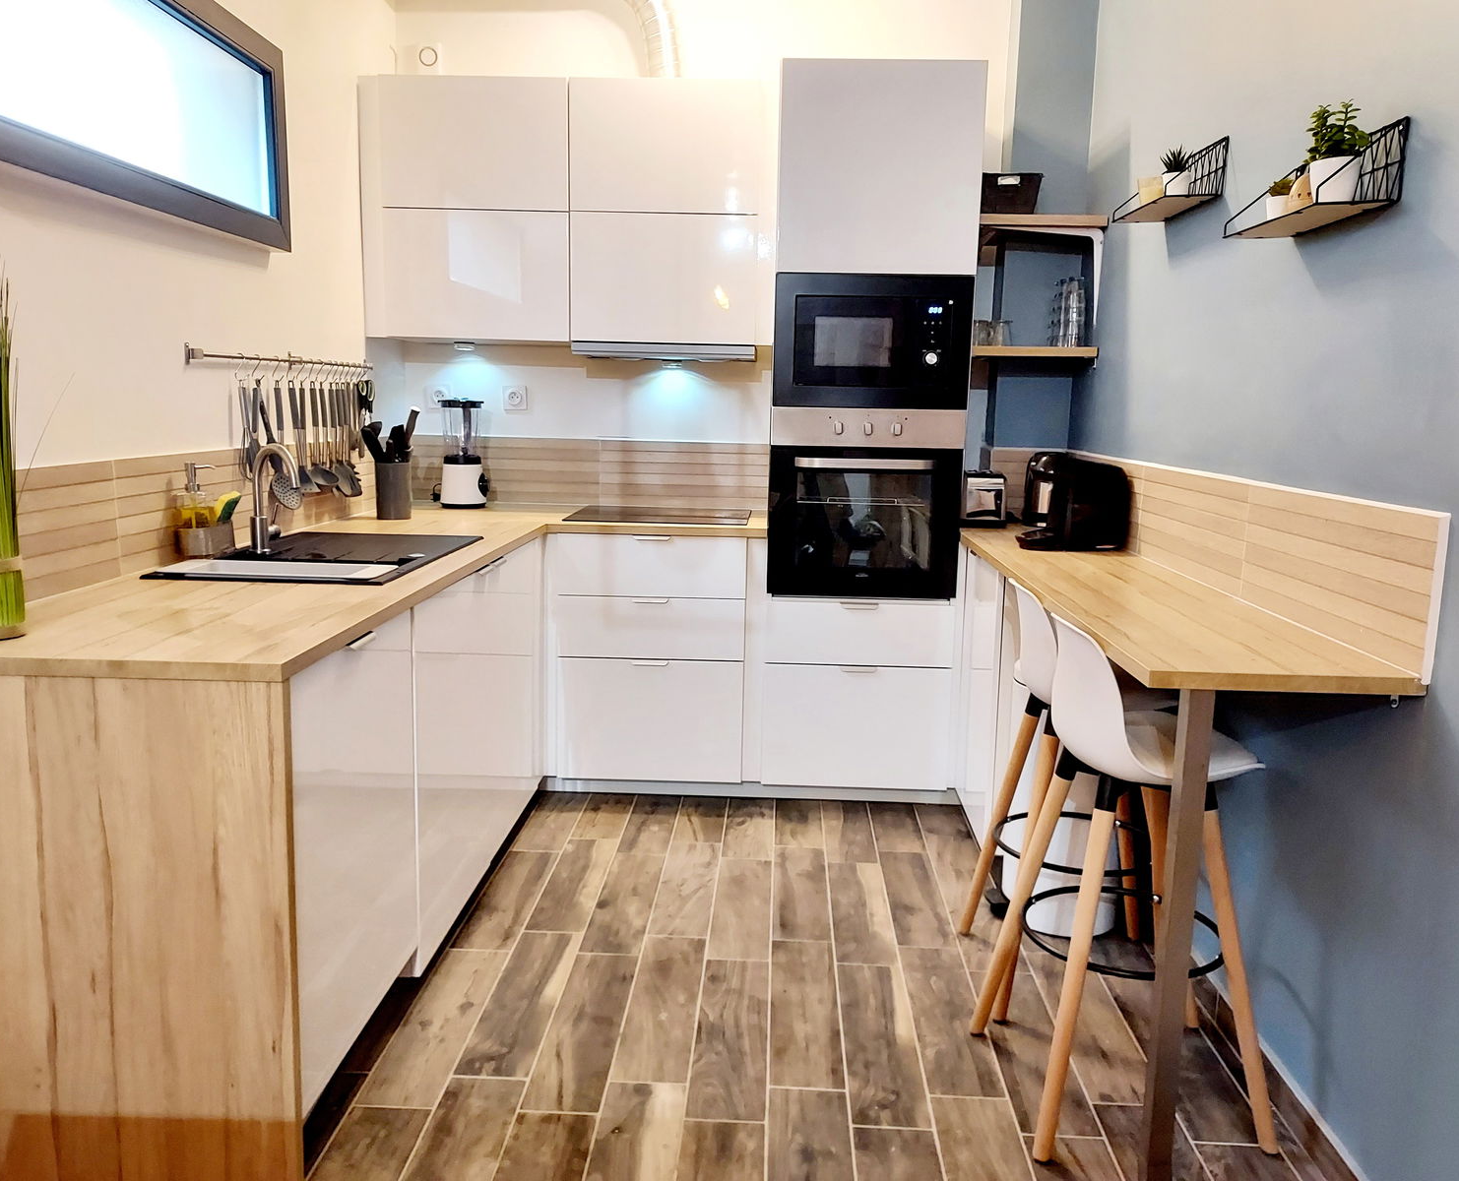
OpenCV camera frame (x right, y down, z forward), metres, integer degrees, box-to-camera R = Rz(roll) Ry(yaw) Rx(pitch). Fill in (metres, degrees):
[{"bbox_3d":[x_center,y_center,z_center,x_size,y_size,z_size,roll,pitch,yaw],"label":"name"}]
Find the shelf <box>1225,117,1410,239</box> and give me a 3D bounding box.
[{"bbox_3d":[1.007,-0.710,1.903,0.132,0.129,0.362,2,10,2],"label":"shelf"}]

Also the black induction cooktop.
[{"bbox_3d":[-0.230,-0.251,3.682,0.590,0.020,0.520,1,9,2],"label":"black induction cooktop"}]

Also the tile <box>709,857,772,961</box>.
[{"bbox_3d":[0.035,0.833,2.874,0.151,0.010,0.587,2,10,3],"label":"tile"}]

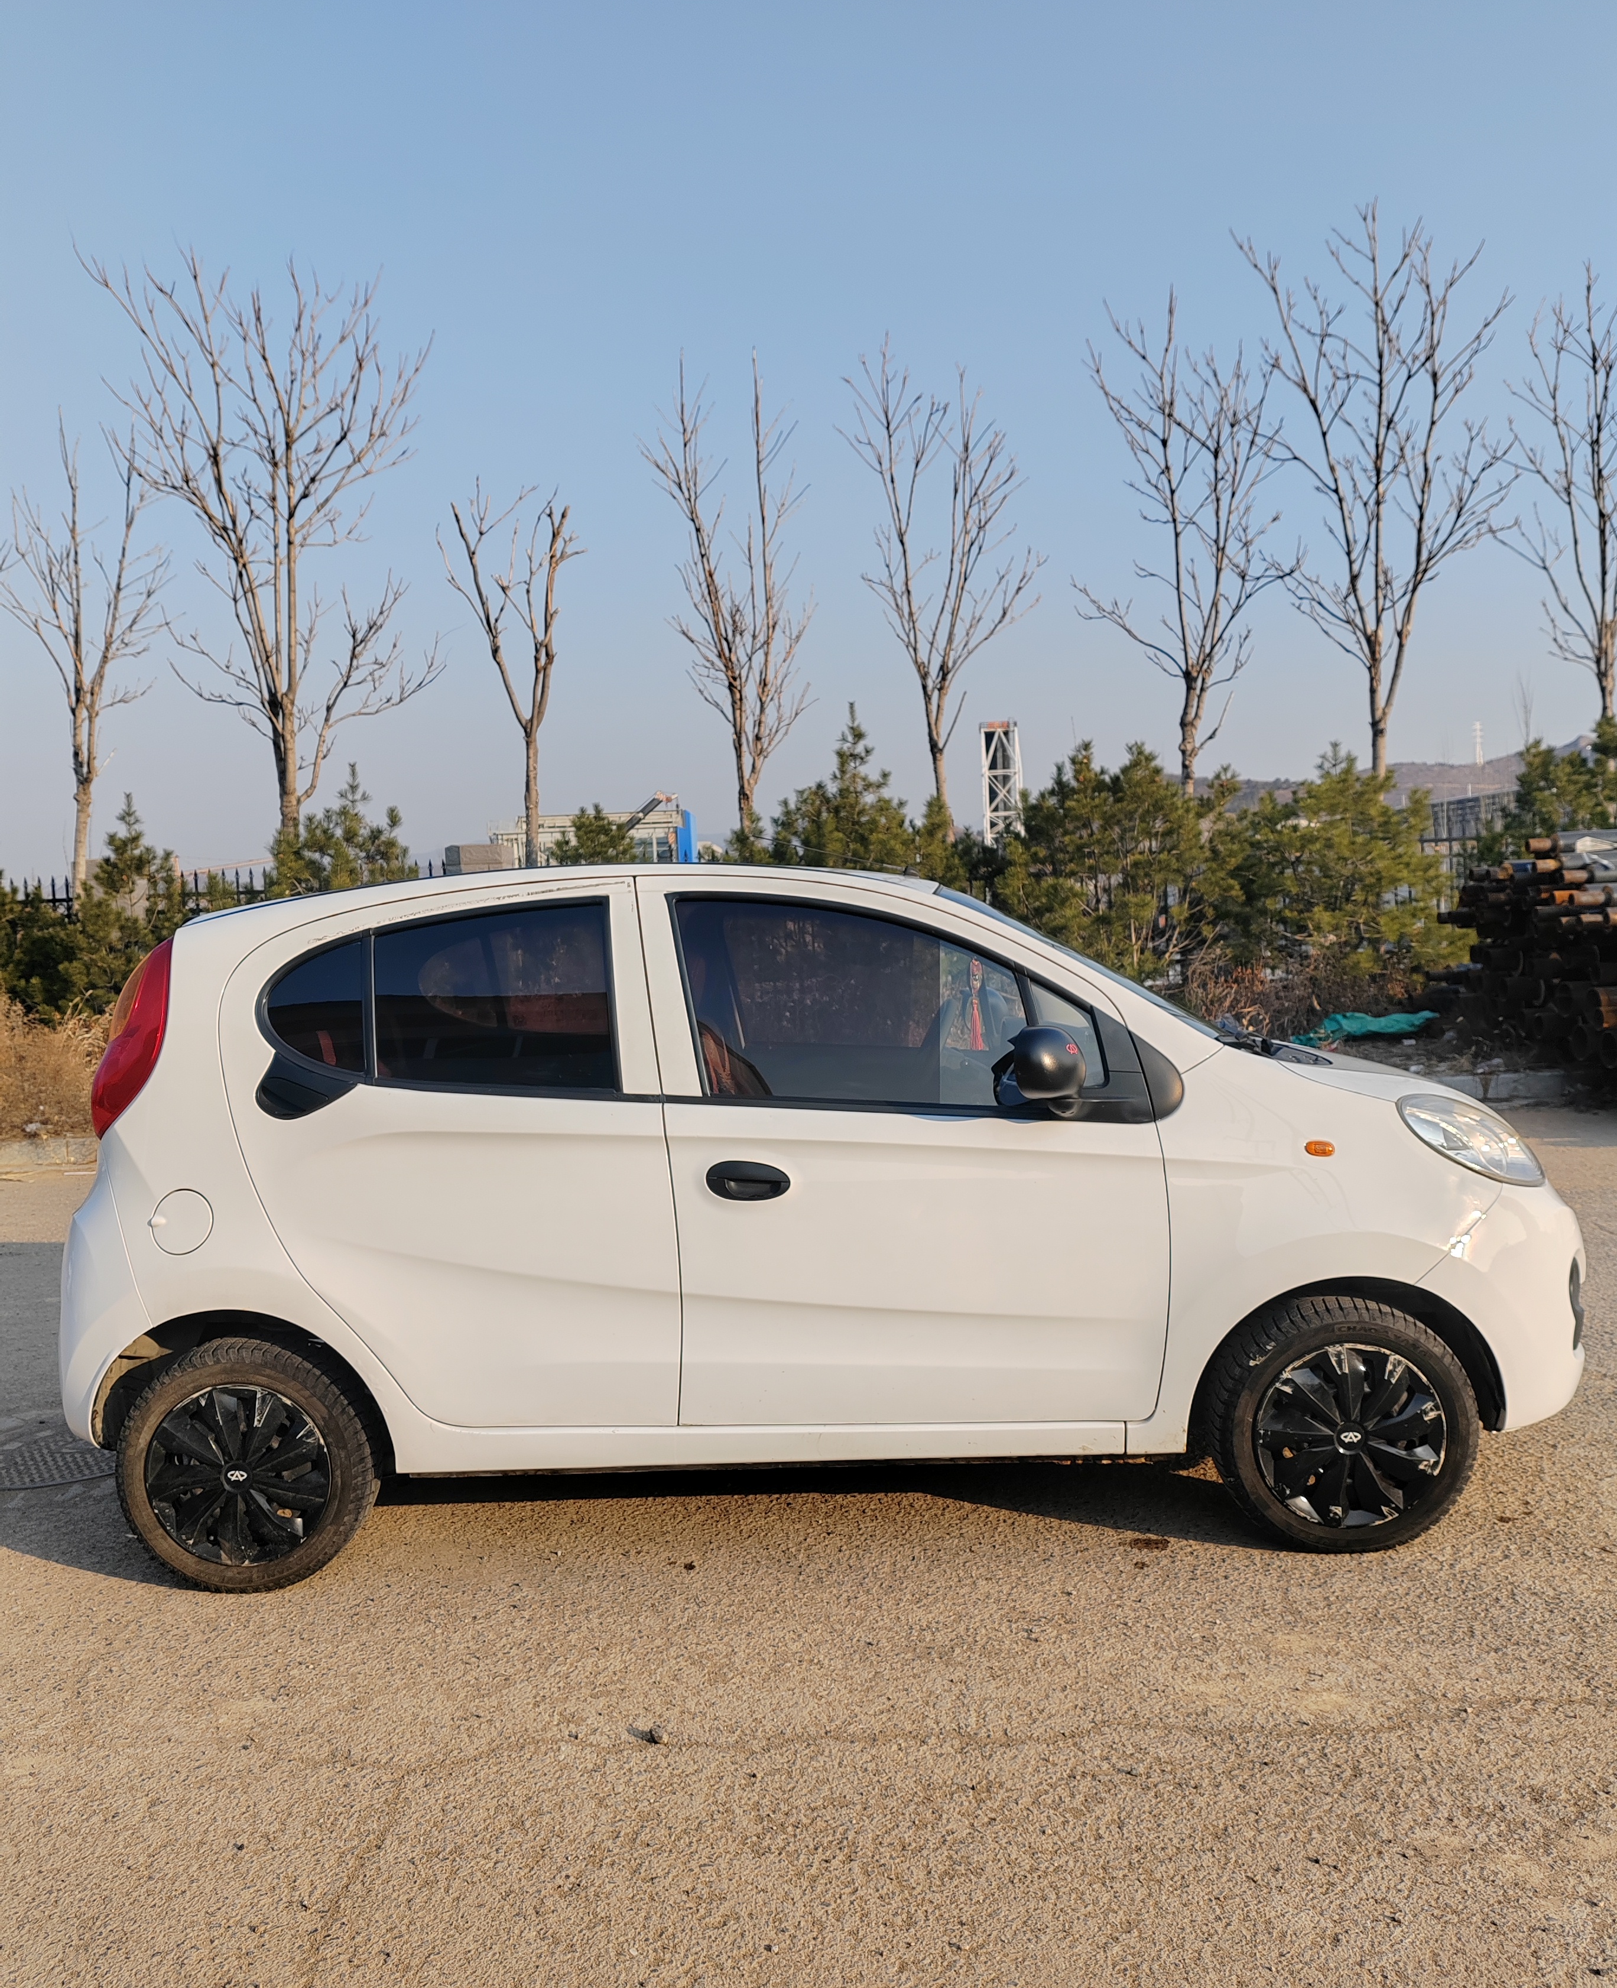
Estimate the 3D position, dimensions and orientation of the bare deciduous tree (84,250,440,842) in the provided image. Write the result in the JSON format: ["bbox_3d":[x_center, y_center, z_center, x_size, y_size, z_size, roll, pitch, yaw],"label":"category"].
[{"bbox_3d":[-4.567,-2.752,14.222,3.058,6.934,2.905,-2,3,0],"label":"bare deciduous tree"}]

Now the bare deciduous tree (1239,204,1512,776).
[{"bbox_3d":[4.654,-2.998,13.727,2.255,6.737,2.143,-2,3,0],"label":"bare deciduous tree"}]

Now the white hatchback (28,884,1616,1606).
[{"bbox_3d":[0.018,0.439,4.292,3.560,1.520,1.640,-2,3,1],"label":"white hatchback"}]

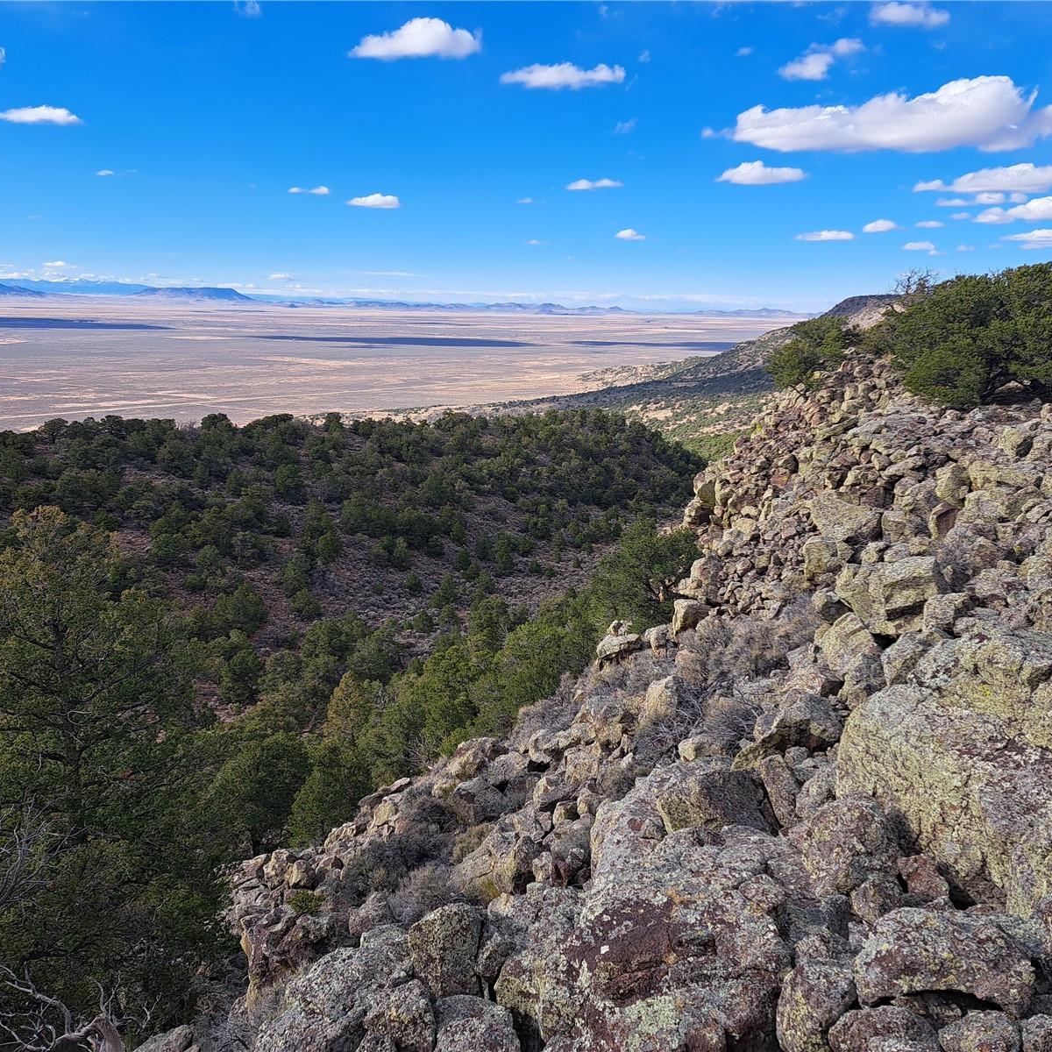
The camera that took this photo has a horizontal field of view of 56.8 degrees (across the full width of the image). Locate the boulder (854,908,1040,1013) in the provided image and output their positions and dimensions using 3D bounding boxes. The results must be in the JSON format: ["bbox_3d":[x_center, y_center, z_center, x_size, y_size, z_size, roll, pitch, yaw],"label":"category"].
[{"bbox_3d":[1.271,1.320,2.950,0.500,0.240,0.330,5,13,14],"label":"boulder"}]

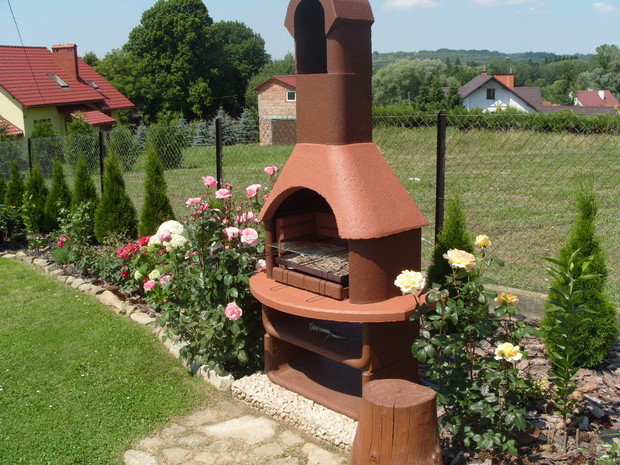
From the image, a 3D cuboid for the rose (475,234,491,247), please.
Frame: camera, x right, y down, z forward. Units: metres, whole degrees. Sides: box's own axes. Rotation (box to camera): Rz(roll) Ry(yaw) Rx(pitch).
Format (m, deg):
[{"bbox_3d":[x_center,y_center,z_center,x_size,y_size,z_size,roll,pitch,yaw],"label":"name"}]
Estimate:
[{"bbox_3d":[0.770,0.037,2.800,0.071,0.050,0.071,0,9,0],"label":"rose"}]

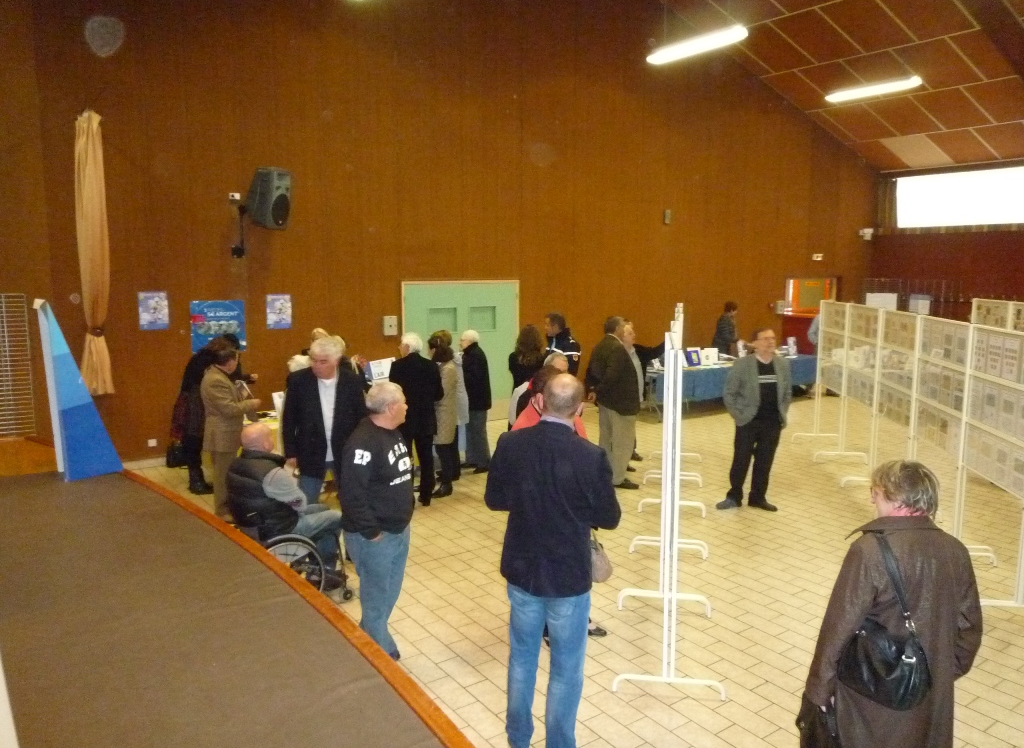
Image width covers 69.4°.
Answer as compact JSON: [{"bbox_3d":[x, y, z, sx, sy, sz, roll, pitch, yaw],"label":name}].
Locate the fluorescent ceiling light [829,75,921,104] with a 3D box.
[{"bbox_3d":[5.908,-4.636,12.052,0.180,0.120,1.550,-5,9,-35],"label":"fluorescent ceiling light"}]

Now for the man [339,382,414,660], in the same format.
[{"bbox_3d":[-0.774,0.829,4.298,0.360,1.645,0.500,2,8,12],"label":"man"}]

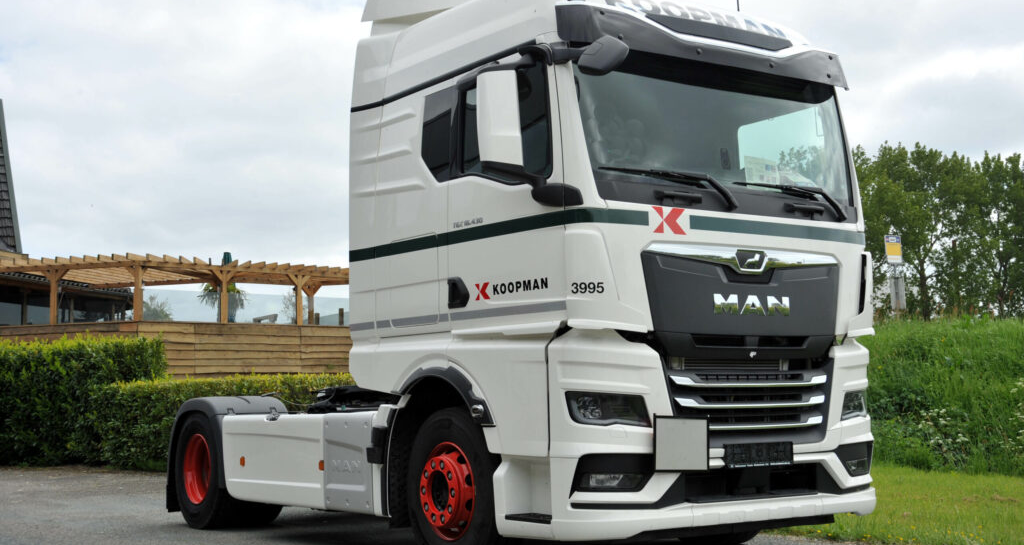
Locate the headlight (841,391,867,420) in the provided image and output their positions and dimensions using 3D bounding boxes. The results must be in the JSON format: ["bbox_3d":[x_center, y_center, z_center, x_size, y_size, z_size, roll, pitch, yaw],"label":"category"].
[{"bbox_3d":[2.083,0.813,7.927,0.200,0.210,0.430,-6,-8,44],"label":"headlight"}]

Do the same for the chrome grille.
[{"bbox_3d":[1.365,0.724,7.294,1.310,0.470,0.160,3,-7,-36],"label":"chrome grille"}]

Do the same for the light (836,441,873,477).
[{"bbox_3d":[2.084,1.148,7.878,0.180,0.200,0.450,-6,-8,44],"label":"light"}]

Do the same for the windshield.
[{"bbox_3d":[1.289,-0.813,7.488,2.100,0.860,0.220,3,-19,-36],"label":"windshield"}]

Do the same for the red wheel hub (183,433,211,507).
[{"bbox_3d":[-2.546,1.657,10.783,0.200,0.600,0.600,3,-7,-36],"label":"red wheel hub"}]

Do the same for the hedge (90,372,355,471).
[{"bbox_3d":[-4.187,2.313,19.513,5.494,1.400,1.000,-5,-7,33],"label":"hedge"}]

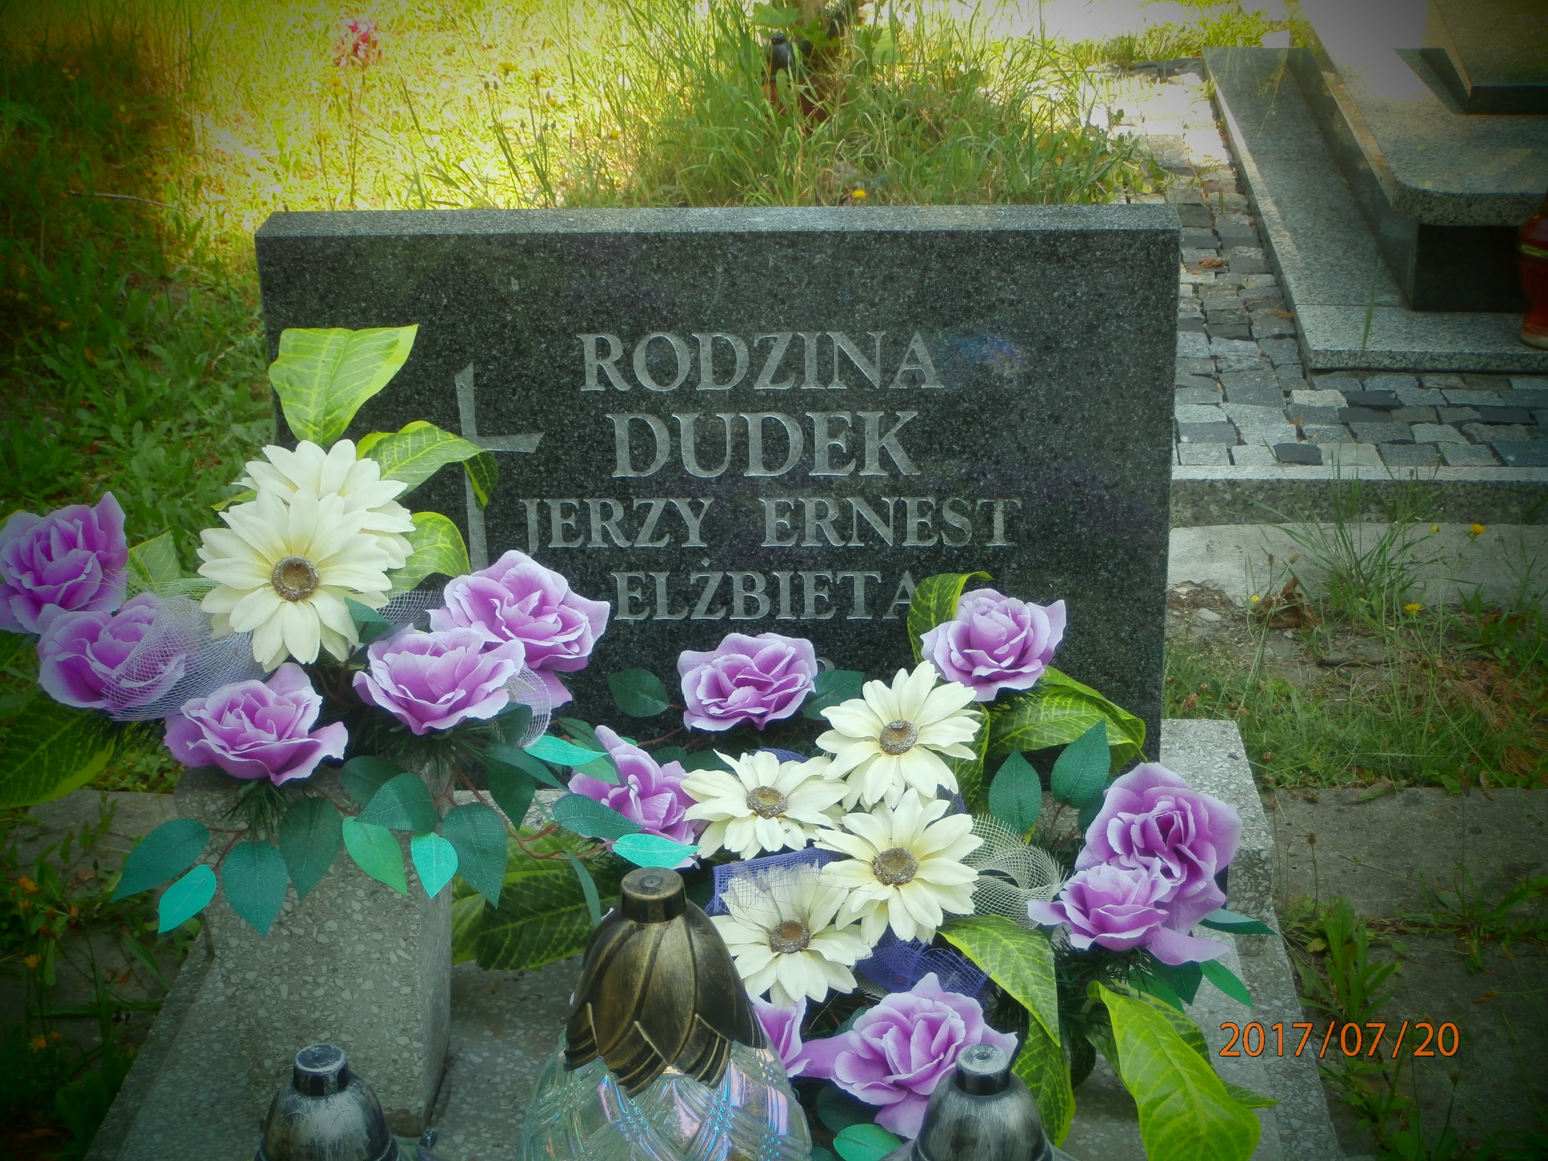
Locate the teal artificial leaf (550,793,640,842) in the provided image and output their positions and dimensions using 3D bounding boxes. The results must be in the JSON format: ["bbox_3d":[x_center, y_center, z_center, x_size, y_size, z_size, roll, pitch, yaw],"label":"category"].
[{"bbox_3d":[-0.124,0.166,1.786,0.066,0.012,0.040,14,43,19],"label":"teal artificial leaf"}]

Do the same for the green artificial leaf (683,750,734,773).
[{"bbox_3d":[-0.049,0.145,1.994,0.055,0.040,0.012,5,-17,5],"label":"green artificial leaf"}]

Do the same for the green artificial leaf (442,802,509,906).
[{"bbox_3d":[-0.164,0.150,1.400,0.035,0.058,0.014,-16,6,2],"label":"green artificial leaf"}]

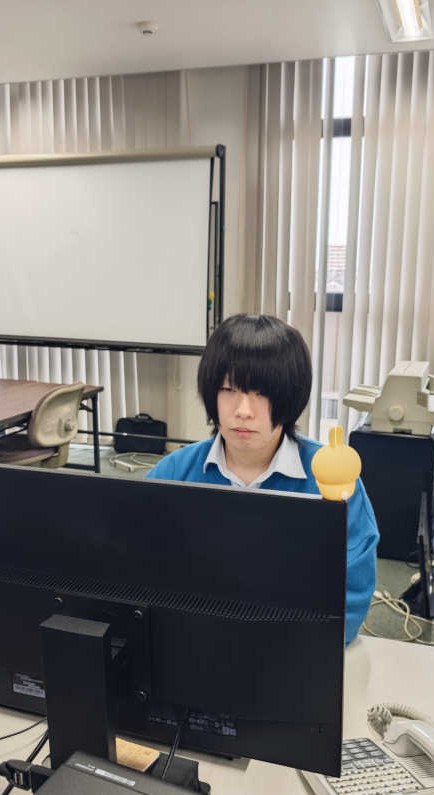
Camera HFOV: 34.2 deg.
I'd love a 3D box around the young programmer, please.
[{"bbox_3d":[0.037,0.476,1.297,0.490,1.230,0.640,3,10,13],"label":"young programmer"}]

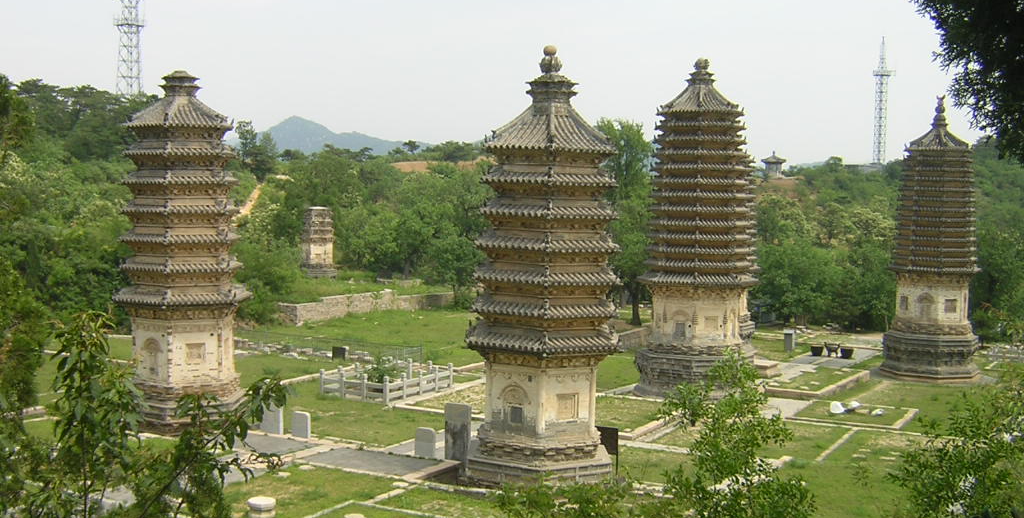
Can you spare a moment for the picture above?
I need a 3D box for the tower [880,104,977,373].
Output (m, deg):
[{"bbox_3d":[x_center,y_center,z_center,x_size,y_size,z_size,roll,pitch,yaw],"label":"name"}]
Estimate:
[{"bbox_3d":[24.572,-1.431,61.711,5.225,15.880,5.225,2,3,29],"label":"tower"}]

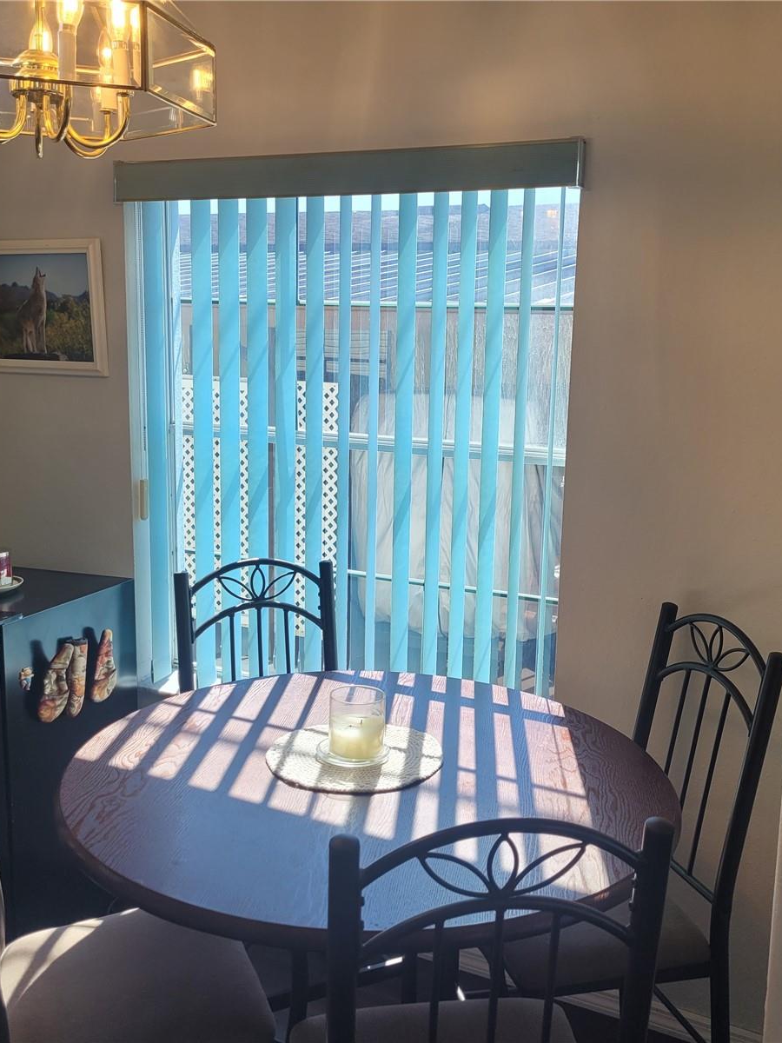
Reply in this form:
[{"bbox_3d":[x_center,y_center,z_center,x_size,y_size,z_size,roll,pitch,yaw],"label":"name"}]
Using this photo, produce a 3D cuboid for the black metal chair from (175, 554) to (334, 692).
[{"bbox_3d":[-0.235,0.615,2.317,0.420,0.972,0.500,-3,11,-25],"label":"black metal chair"}]

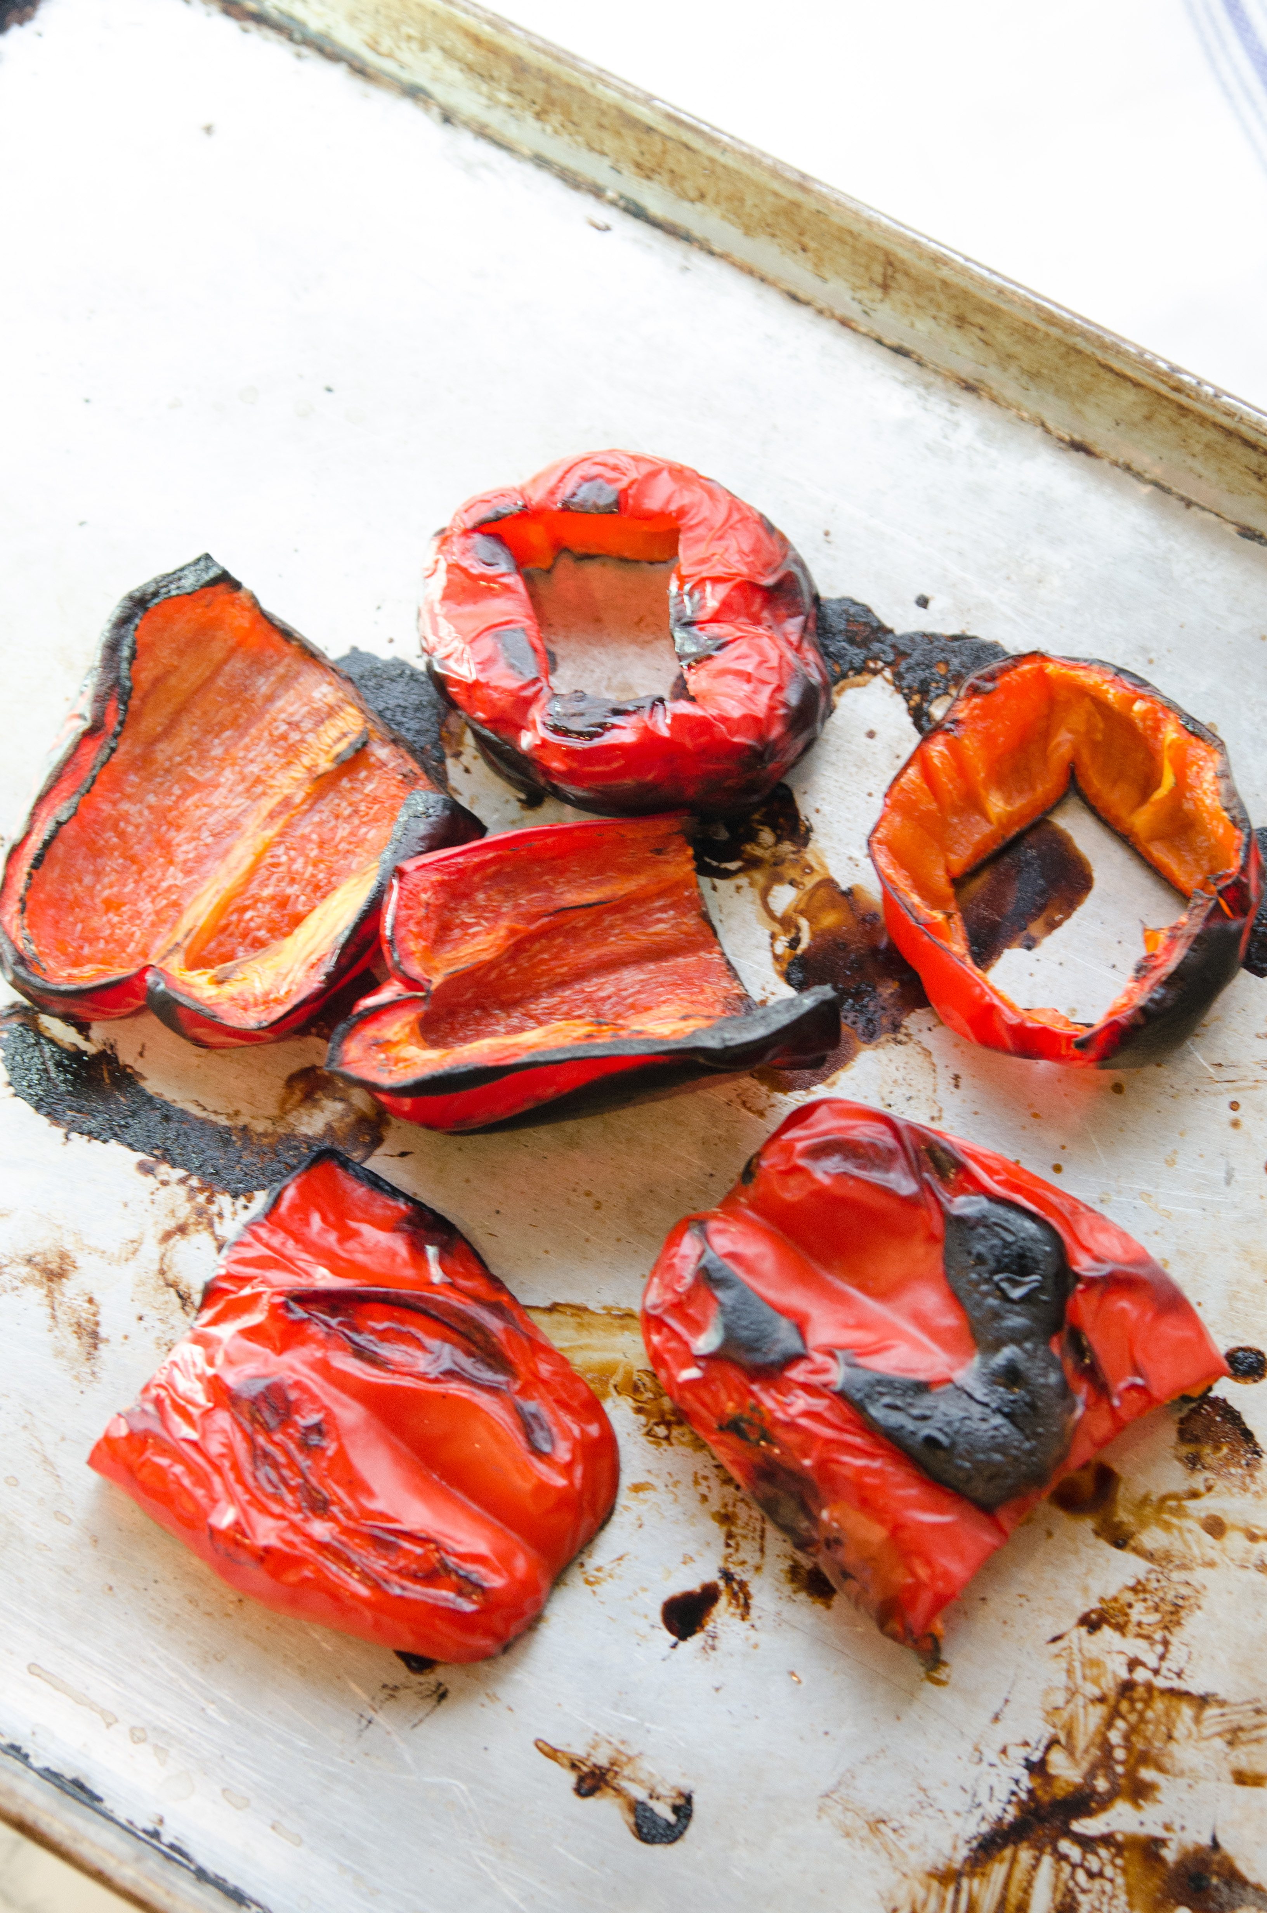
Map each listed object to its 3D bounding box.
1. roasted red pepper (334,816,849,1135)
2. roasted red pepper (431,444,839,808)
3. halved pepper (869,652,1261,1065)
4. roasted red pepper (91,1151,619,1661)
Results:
[{"bbox_3d":[-0.009,0.005,0.731,0.088,0.030,0.050,-7,66,-4],"label":"roasted red pepper"},{"bbox_3d":[-0.002,-0.062,0.762,0.076,0.030,0.075,0,66,0],"label":"roasted red pepper"},{"bbox_3d":[0.078,-0.015,0.741,0.072,0.030,0.077,0,66,0],"label":"halved pepper"},{"bbox_3d":[-0.043,0.081,0.697,0.082,0.028,0.070,33,69,14],"label":"roasted red pepper"}]

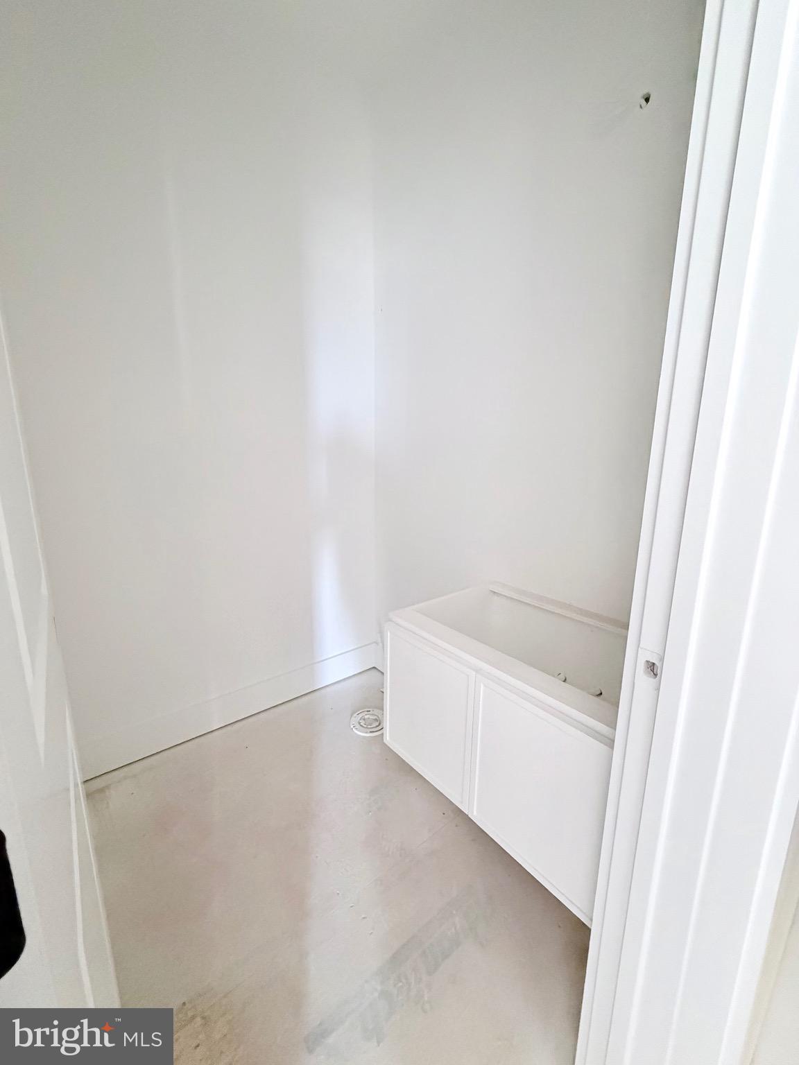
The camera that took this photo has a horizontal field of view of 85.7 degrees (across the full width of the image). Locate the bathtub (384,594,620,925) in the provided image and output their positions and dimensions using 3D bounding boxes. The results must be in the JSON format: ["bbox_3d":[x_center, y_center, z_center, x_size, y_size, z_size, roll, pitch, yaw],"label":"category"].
[{"bbox_3d":[0.406,0.513,1.289,0.568,0.445,0.765,-9,15,-38],"label":"bathtub"}]

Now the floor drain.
[{"bbox_3d":[-0.140,0.887,2.001,0.177,0.015,0.177,0,12,0],"label":"floor drain"}]

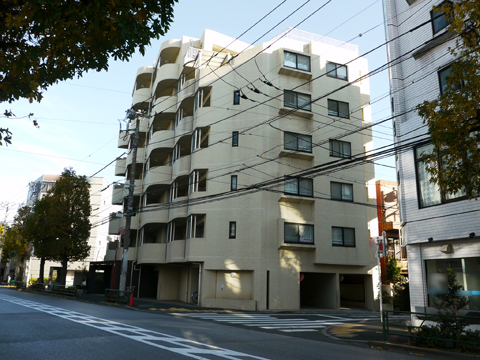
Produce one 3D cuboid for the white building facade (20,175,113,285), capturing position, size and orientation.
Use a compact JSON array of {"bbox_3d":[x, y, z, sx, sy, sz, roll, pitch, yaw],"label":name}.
[{"bbox_3d":[-27.431,7.899,61.825,12.000,16.600,7.000,2,-15,0],"label":"white building facade"}]

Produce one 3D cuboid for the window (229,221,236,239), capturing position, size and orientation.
[{"bbox_3d":[-0.438,2.946,22.934,0.383,0.972,0.140,-1,-15,9],"label":"window"}]

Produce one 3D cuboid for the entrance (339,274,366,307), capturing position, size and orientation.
[{"bbox_3d":[6.899,6.731,23.525,2.141,2.020,0.500,6,-15,-17],"label":"entrance"}]

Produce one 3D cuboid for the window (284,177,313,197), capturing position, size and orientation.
[{"bbox_3d":[3.557,0.394,23.577,1.934,1.146,0.140,6,-16,-18],"label":"window"}]

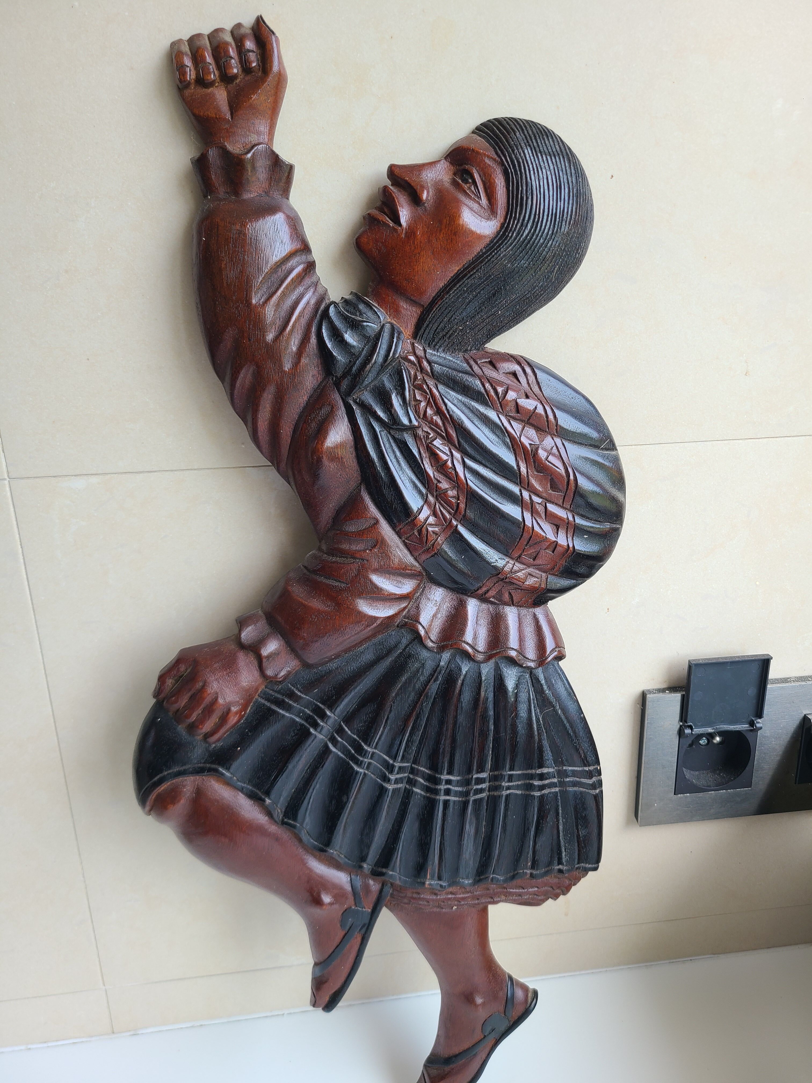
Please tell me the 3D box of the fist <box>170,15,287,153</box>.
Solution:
[{"bbox_3d":[-0.067,-0.175,0.313,0.042,0.048,0.029,-4,15,-6],"label":"fist"}]

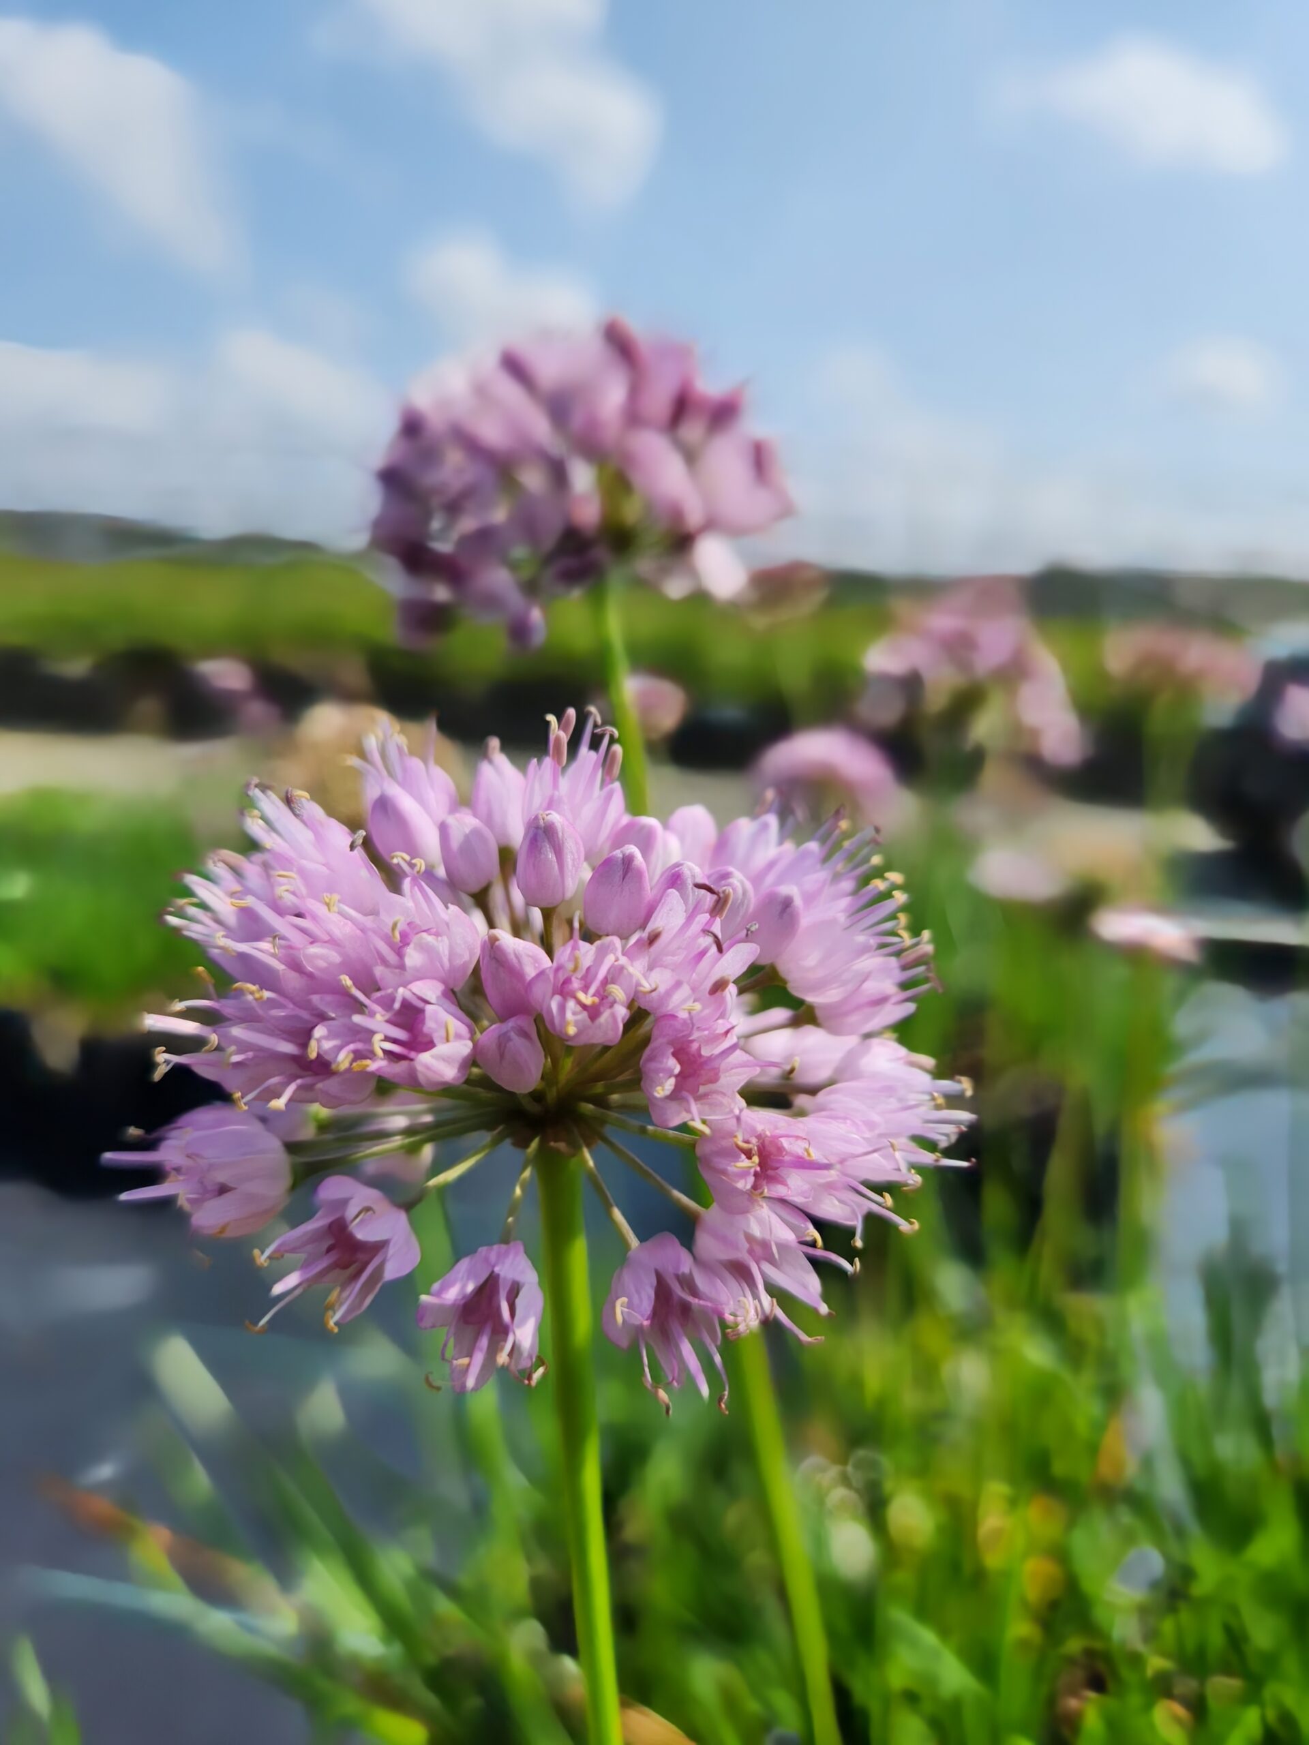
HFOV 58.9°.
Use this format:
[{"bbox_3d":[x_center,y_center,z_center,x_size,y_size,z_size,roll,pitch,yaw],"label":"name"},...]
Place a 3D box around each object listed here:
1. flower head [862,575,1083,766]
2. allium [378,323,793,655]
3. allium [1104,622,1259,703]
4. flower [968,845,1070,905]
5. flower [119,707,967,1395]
[{"bbox_3d":[0.077,-0.049,0.284,0.052,0.046,0.052,-1,15,0],"label":"flower head"},{"bbox_3d":[-0.008,-0.044,0.133,0.048,0.035,0.048,-8,15,0],"label":"allium"},{"bbox_3d":[0.178,-0.071,0.393,0.048,0.027,0.048,-1,15,0],"label":"allium"},{"bbox_3d":[0.159,0.001,0.506,0.042,0.024,0.042,-1,15,0],"label":"flower"},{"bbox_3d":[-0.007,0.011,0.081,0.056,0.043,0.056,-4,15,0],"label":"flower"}]

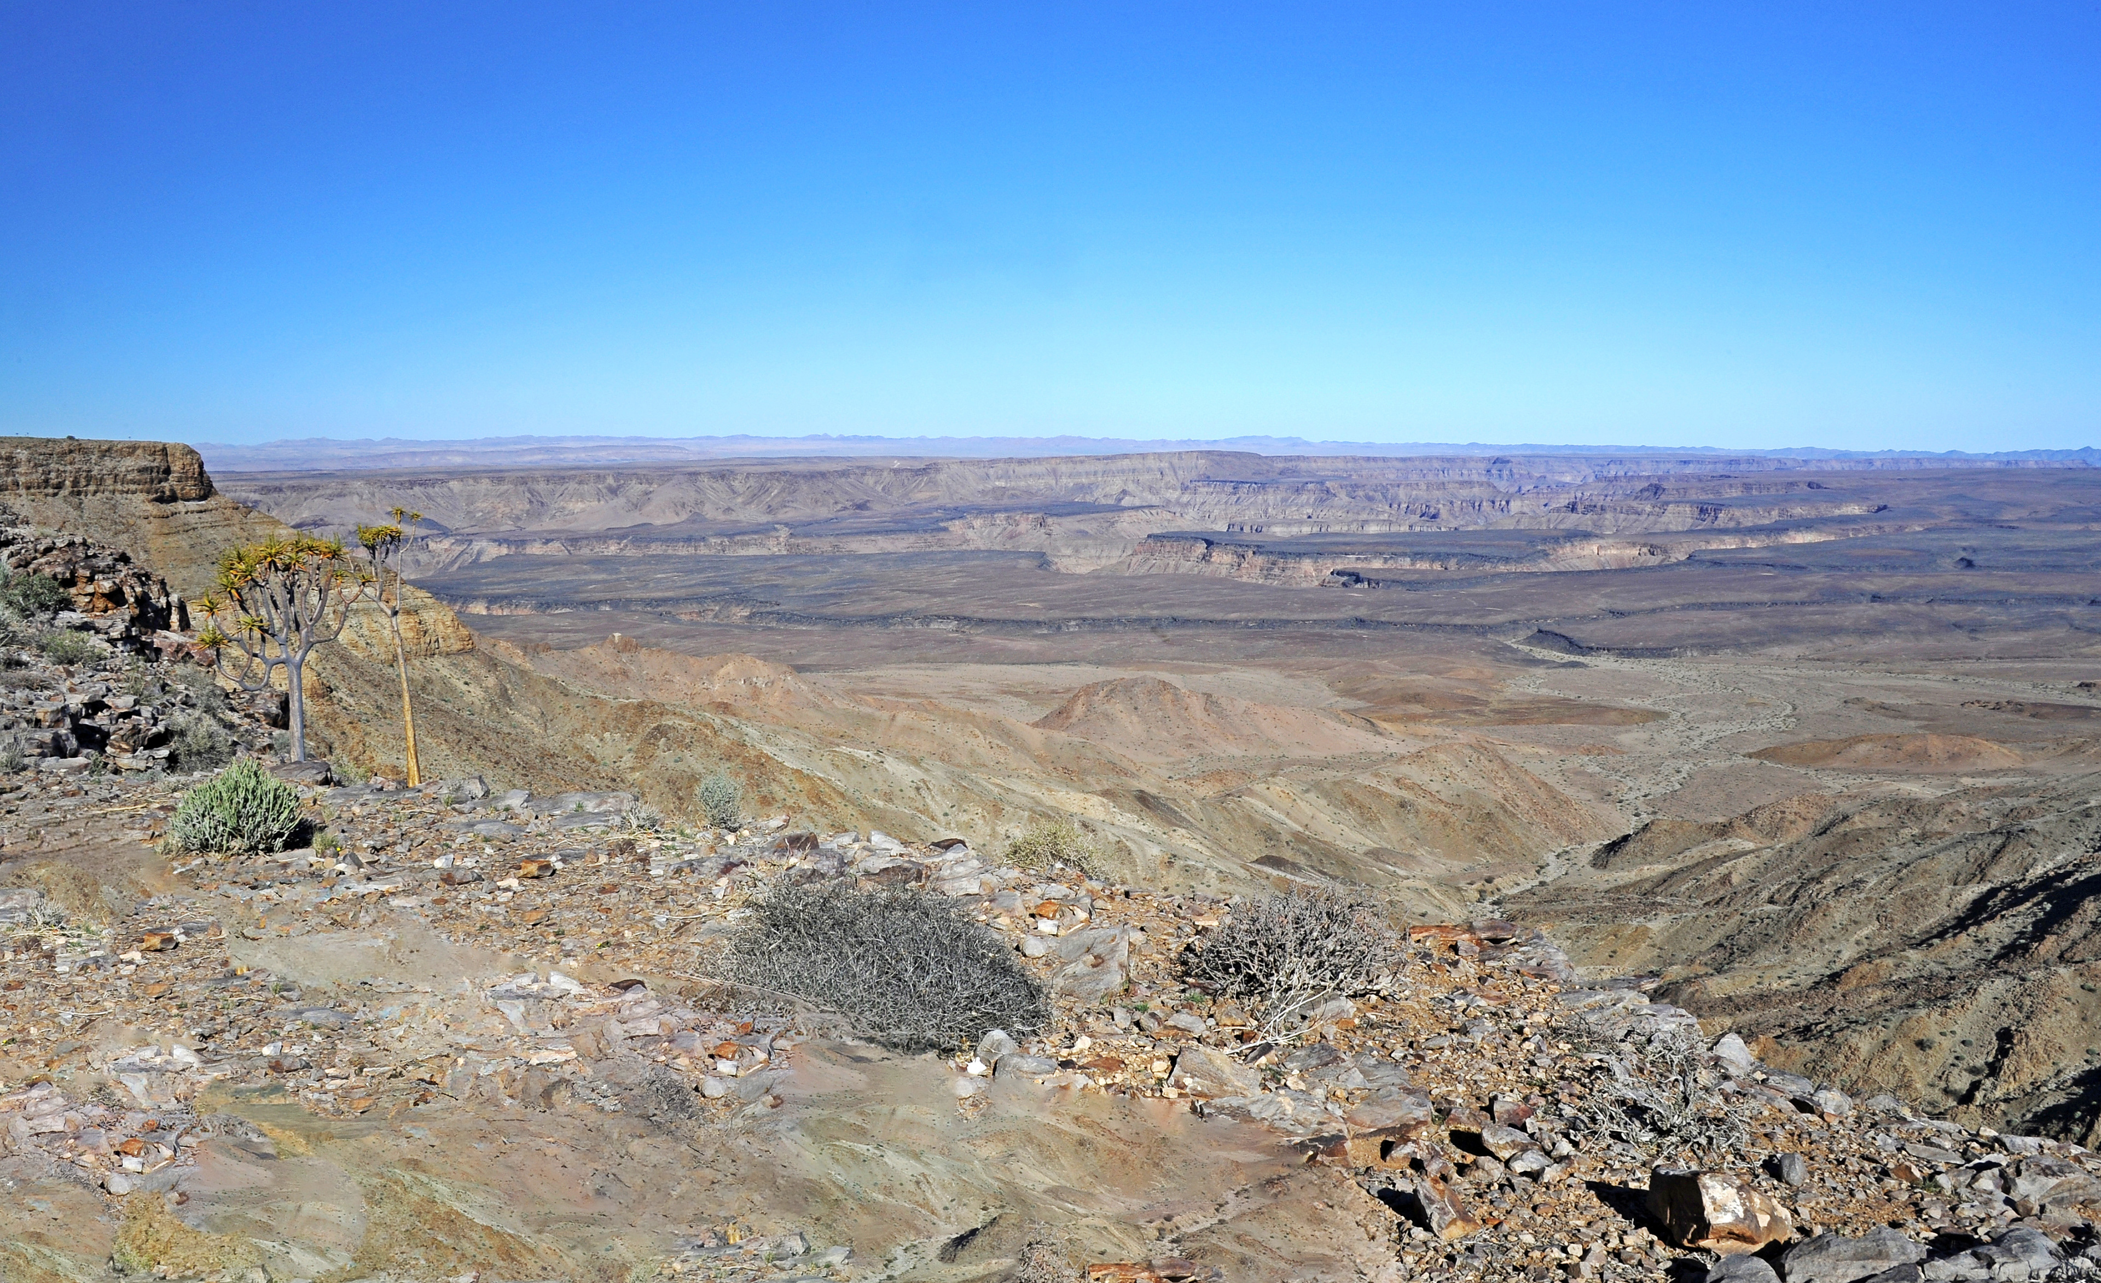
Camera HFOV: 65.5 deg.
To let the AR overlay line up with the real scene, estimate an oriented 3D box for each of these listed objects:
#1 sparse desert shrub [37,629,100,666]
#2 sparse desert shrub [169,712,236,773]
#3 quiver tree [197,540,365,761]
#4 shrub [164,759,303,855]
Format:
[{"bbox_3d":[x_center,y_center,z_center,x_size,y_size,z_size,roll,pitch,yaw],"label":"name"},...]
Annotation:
[{"bbox_3d":[-16.839,0.102,28.000,0.918,0.585,0.780,-4,8,-31],"label":"sparse desert shrub"},{"bbox_3d":[-11.688,1.365,22.500,0.824,0.757,0.742,-3,8,-28],"label":"sparse desert shrub"},{"bbox_3d":[-11.968,0.058,25.500,2.438,3.359,2.194,-3,8,-25],"label":"quiver tree"},{"bbox_3d":[-7.247,1.446,14.500,1.109,0.723,0.998,-3,8,-27],"label":"shrub"}]

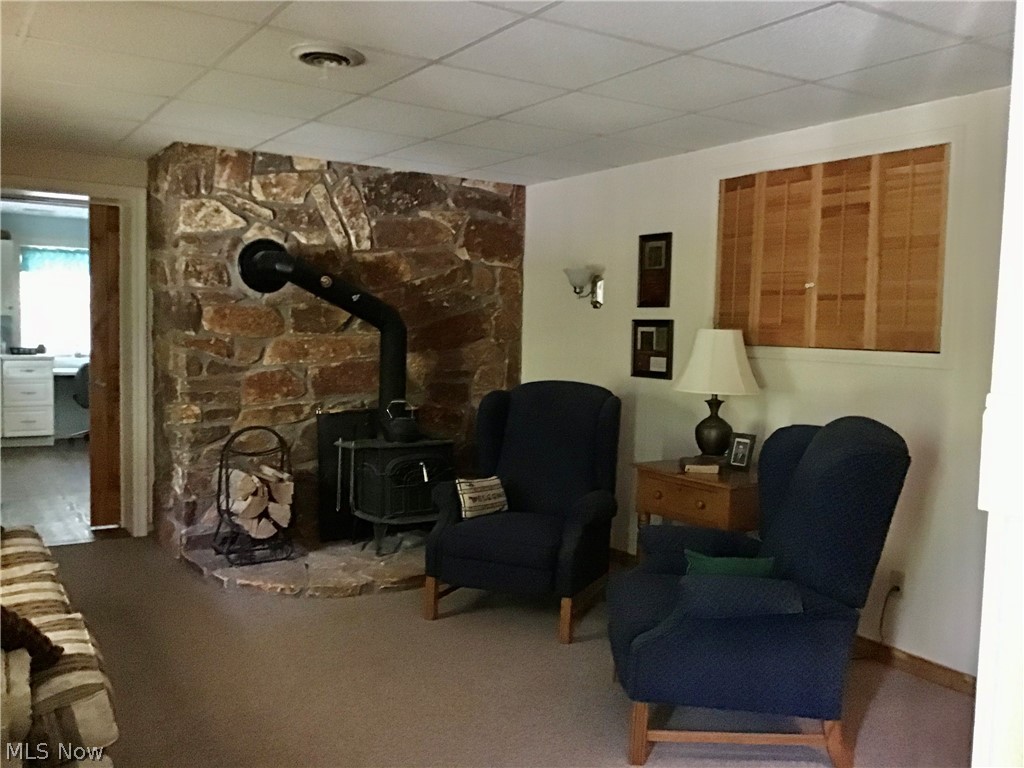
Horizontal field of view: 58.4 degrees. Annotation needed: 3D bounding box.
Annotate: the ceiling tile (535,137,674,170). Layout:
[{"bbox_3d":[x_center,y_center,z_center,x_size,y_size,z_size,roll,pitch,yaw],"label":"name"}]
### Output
[{"bbox_3d":[0.515,-1.212,4.773,0.573,0.025,0.595,-1,4,-32],"label":"ceiling tile"}]

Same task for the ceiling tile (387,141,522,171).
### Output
[{"bbox_3d":[-0.314,-1.251,4.963,0.598,0.025,0.595,-1,4,-32],"label":"ceiling tile"}]

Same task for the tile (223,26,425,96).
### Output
[{"bbox_3d":[-0.695,-1.158,3.308,0.605,0.020,0.605,-1,4,-33],"label":"tile"}]

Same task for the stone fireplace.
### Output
[{"bbox_3d":[-1.053,-0.199,5.780,2.180,2.230,0.690,-1,4,-32],"label":"stone fireplace"}]

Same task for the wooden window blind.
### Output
[{"bbox_3d":[1.345,-0.563,4.028,0.040,0.803,1.205,-1,4,-33],"label":"wooden window blind"}]

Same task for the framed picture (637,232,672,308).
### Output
[{"bbox_3d":[0.761,-0.607,4.910,0.022,0.388,0.252,-1,4,-33],"label":"framed picture"}]

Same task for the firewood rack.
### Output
[{"bbox_3d":[-1.371,0.575,4.857,0.340,0.675,0.290,-1,4,-32],"label":"firewood rack"}]

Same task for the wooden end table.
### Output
[{"bbox_3d":[0.944,0.754,4.204,0.504,0.705,0.626,-1,4,-33],"label":"wooden end table"}]

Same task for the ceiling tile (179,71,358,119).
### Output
[{"bbox_3d":[-1.017,-1.198,3.797,0.598,0.025,0.595,-1,4,-32],"label":"ceiling tile"}]

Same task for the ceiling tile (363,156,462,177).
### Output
[{"bbox_3d":[-0.570,-1.284,5.364,0.598,0.025,0.334,-1,4,-32],"label":"ceiling tile"}]

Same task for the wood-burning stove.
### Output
[{"bbox_3d":[-0.896,0.069,5.109,1.050,1.700,0.700,-1,4,-33],"label":"wood-burning stove"}]

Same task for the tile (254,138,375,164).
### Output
[{"bbox_3d":[-1.103,-1.283,5.071,0.605,0.020,0.361,-1,4,-33],"label":"tile"}]

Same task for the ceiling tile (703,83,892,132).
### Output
[{"bbox_3d":[1.165,-1.125,3.754,0.567,0.020,0.597,-1,4,-33],"label":"ceiling tile"}]

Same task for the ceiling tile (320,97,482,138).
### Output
[{"bbox_3d":[-0.500,-1.196,4.121,0.600,0.020,0.597,-1,4,-33],"label":"ceiling tile"}]

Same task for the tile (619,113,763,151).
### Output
[{"bbox_3d":[0.839,-1.167,4.262,0.567,0.020,0.597,-1,4,-33],"label":"tile"}]

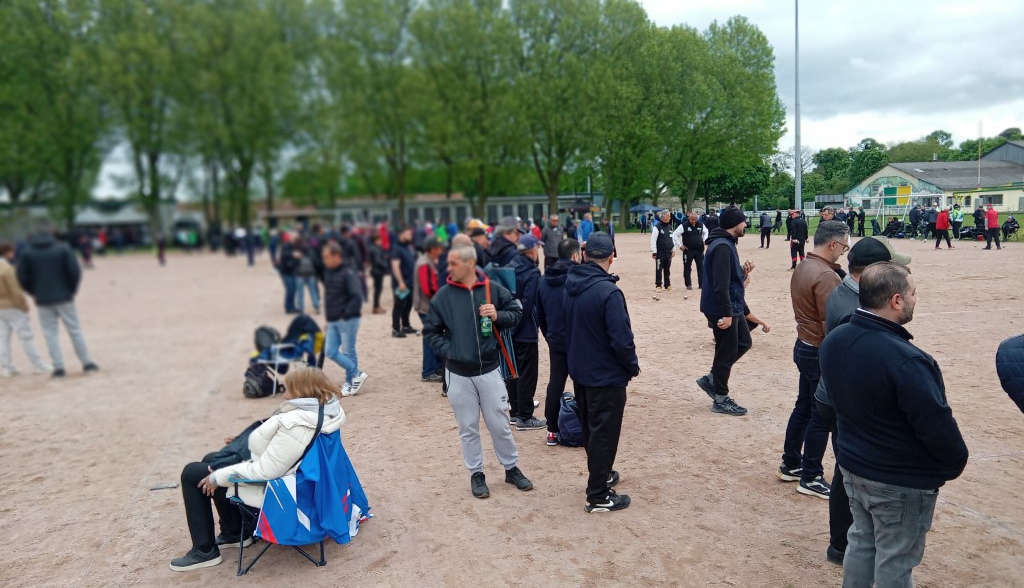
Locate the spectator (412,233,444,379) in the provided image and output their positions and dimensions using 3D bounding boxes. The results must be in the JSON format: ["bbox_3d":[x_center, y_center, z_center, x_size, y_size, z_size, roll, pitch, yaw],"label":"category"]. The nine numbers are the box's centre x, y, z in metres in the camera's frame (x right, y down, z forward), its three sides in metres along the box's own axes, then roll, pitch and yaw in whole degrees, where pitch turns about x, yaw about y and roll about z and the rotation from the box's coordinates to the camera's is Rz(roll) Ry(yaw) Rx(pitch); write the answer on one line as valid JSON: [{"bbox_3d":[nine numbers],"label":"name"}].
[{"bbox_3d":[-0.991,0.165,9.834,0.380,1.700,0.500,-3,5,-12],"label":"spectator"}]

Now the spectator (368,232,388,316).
[{"bbox_3d":[-2.787,-0.423,17.292,0.360,1.650,0.470,0,5,18],"label":"spectator"}]

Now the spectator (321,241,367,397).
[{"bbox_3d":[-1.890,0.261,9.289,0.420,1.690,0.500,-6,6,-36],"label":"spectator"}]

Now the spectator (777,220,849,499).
[{"bbox_3d":[1.962,0.414,5.419,0.480,1.760,0.520,-2,5,0],"label":"spectator"}]

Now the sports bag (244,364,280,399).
[{"bbox_3d":[-2.763,0.945,9.100,0.280,0.400,0.340,-6,6,-36],"label":"sports bag"}]

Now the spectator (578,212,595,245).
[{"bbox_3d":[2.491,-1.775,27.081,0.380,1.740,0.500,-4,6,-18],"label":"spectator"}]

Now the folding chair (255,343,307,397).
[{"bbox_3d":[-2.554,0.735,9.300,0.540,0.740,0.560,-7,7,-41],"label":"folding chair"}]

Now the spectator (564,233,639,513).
[{"bbox_3d":[0.579,0.477,5.362,0.370,1.740,0.500,-7,7,-43],"label":"spectator"}]

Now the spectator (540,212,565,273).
[{"bbox_3d":[0.940,-0.898,18.732,0.550,1.760,0.360,-2,5,0],"label":"spectator"}]

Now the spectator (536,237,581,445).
[{"bbox_3d":[0.431,0.359,6.841,0.530,1.700,0.400,1,6,30],"label":"spectator"}]

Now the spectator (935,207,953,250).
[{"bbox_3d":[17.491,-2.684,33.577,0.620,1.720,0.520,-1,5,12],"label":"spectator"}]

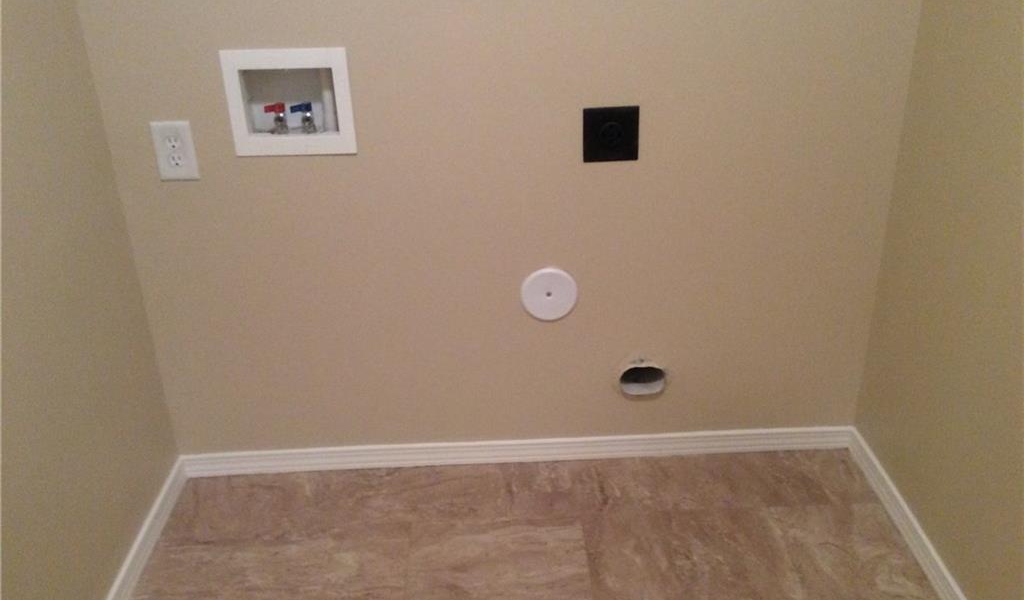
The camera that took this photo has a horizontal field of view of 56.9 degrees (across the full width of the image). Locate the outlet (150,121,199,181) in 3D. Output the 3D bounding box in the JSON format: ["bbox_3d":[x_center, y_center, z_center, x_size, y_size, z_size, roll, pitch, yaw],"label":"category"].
[{"bbox_3d":[-0.693,-0.307,1.949,0.079,0.124,0.008,-2,26,-1],"label":"outlet"}]

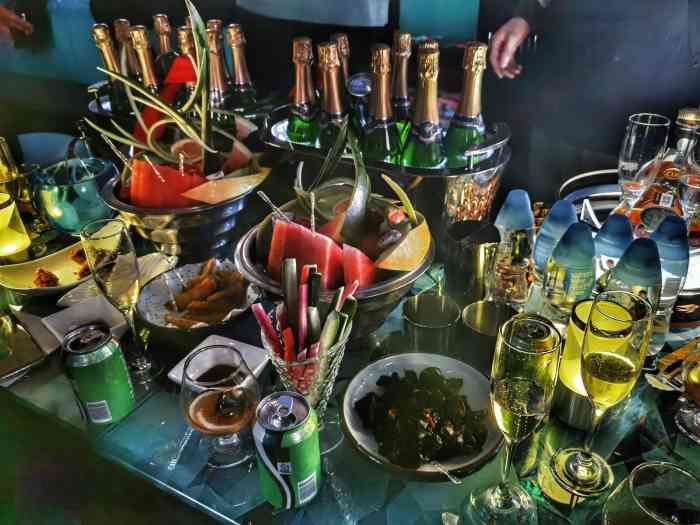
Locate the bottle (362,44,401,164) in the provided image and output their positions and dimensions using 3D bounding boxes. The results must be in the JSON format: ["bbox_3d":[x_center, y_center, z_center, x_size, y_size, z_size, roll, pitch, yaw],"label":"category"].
[{"bbox_3d":[0.065,-0.259,1.079,0.088,0.315,0.088,-3,30,0],"label":"bottle"}]

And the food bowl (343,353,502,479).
[{"bbox_3d":[0.088,0.191,0.656,0.190,0.053,0.190,0,30,0],"label":"food bowl"}]

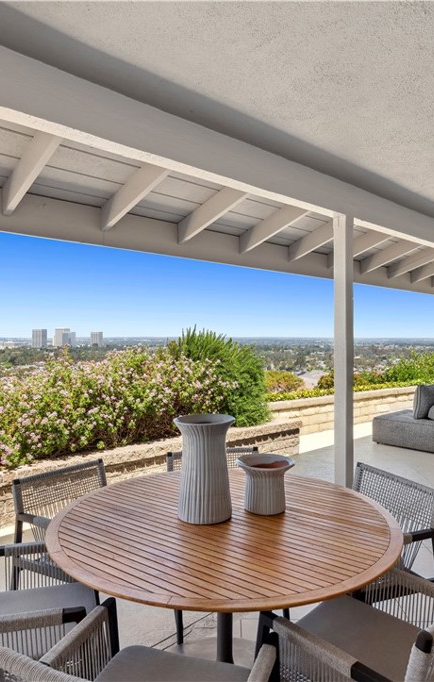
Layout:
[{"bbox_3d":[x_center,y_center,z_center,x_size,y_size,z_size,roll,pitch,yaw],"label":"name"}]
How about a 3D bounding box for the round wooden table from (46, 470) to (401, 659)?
[{"bbox_3d":[0.033,1.096,1.907,1.370,0.745,1.370,0,0,0],"label":"round wooden table"}]

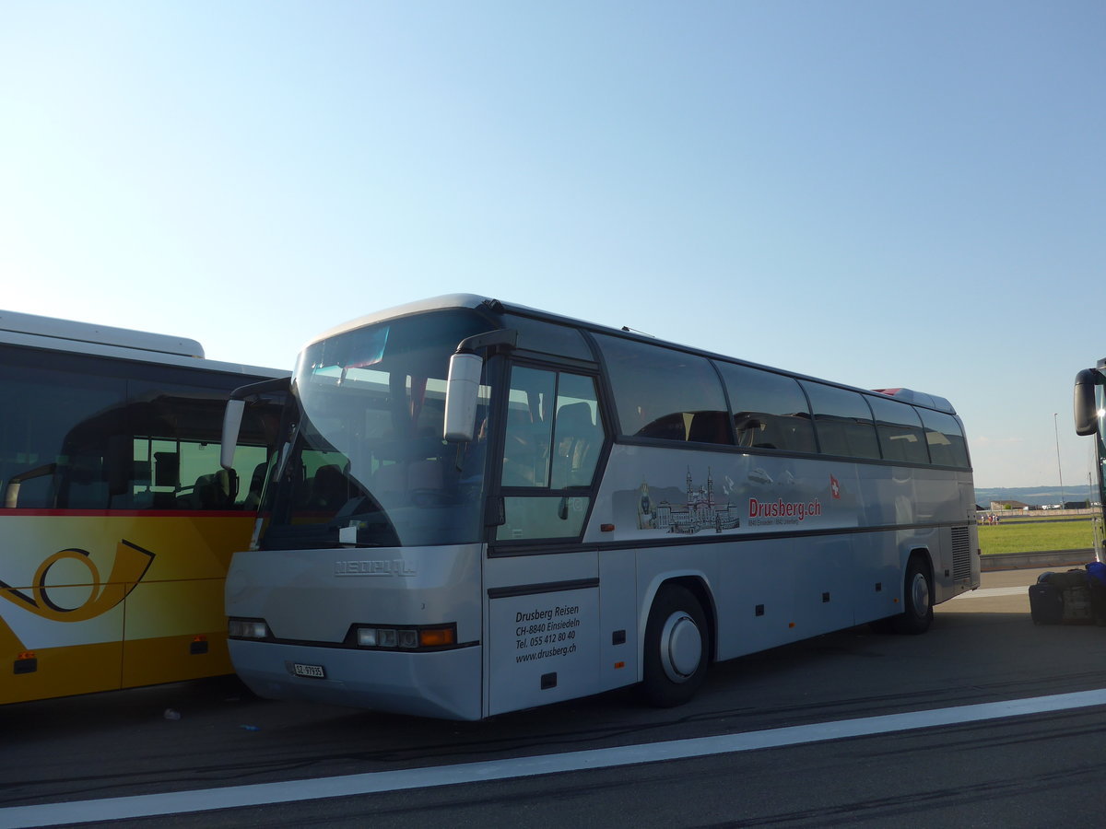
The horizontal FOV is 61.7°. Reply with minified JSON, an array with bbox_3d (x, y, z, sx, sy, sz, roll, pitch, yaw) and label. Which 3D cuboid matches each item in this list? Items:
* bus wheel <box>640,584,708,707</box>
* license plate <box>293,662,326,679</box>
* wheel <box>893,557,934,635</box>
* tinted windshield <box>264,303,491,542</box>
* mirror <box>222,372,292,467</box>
[{"bbox_3d":[1.038,2.073,8.280,0.300,1.030,1.030,-8,-9,40],"label":"bus wheel"},{"bbox_3d":[-1.740,1.831,6.627,0.320,0.095,0.020,-8,5,40],"label":"license plate"},{"bbox_3d":[5.007,2.542,12.984,0.320,1.030,1.030,-8,-9,40],"label":"wheel"},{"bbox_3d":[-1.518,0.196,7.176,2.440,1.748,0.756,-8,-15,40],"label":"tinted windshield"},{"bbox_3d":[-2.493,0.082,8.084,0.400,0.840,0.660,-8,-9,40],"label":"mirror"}]

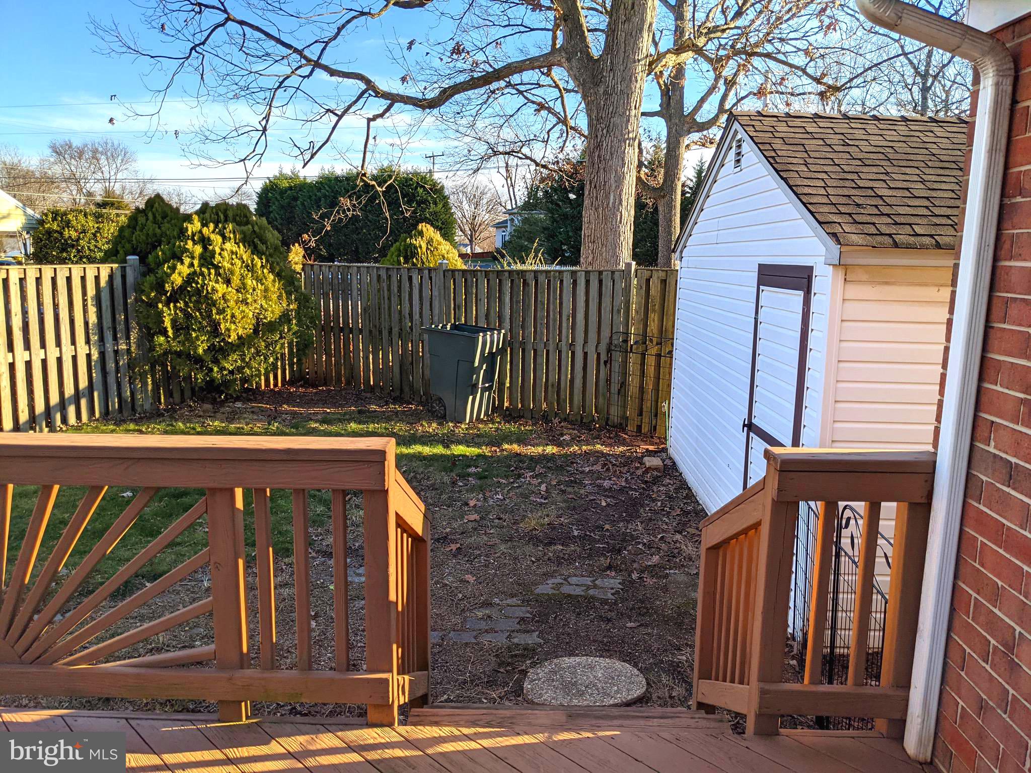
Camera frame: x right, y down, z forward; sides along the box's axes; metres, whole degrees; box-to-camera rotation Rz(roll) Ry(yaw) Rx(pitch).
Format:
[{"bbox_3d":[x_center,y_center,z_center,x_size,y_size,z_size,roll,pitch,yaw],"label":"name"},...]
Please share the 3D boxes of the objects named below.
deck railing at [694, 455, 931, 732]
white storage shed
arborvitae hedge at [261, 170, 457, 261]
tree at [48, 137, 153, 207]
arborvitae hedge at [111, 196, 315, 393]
[{"bbox_3d":[1.016,0.810,2.958,0.550,1.360,0.970,1,9,2],"label":"deck railing"},{"bbox_3d":[3.152,-0.428,6.027,3.300,3.060,4.400,0,9,1],"label":"white storage shed"},{"bbox_3d":[-4.927,-4.421,25.120,6.300,4.650,3.200,0,9,0],"label":"arborvitae hedge"},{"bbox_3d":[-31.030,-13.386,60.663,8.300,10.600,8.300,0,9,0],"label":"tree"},{"bbox_3d":[-4.243,-1.263,11.348,2.800,2.800,2.400,0,9,0],"label":"arborvitae hedge"}]

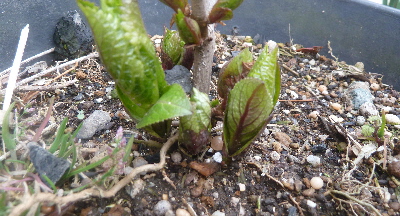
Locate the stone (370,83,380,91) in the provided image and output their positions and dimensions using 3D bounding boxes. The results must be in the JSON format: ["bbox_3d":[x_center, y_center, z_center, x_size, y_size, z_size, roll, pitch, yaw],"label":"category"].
[{"bbox_3d":[0.116,-0.014,0.190,0.007,0.004,0.005,5,34,0],"label":"stone"}]

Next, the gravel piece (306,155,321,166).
[{"bbox_3d":[0.080,0.037,0.204,0.009,0.006,0.008,7,34,0],"label":"gravel piece"}]

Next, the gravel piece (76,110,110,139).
[{"bbox_3d":[-0.076,0.012,0.208,0.024,0.009,0.012,-19,42,-33],"label":"gravel piece"}]

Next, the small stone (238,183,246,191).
[{"bbox_3d":[0.016,0.031,0.112,0.003,0.002,0.003,5,34,0],"label":"small stone"}]

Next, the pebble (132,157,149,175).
[{"bbox_3d":[-0.024,0.023,0.116,0.006,0.006,0.006,5,34,0],"label":"pebble"}]

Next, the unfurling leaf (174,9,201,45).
[{"bbox_3d":[-0.005,-0.036,0.128,0.009,0.015,0.008,-25,15,5],"label":"unfurling leaf"}]

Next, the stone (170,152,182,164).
[{"bbox_3d":[-0.010,0.021,0.122,0.005,0.004,0.004,5,34,0],"label":"stone"}]

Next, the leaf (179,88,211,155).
[{"bbox_3d":[-0.003,0.009,0.189,0.019,0.045,0.016,7,34,0],"label":"leaf"}]

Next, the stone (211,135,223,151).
[{"bbox_3d":[0.008,0.016,0.131,0.006,0.005,0.006,5,34,0],"label":"stone"}]

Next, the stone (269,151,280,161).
[{"bbox_3d":[0.053,0.034,0.204,0.007,0.005,0.006,7,34,0],"label":"stone"}]

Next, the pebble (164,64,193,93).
[{"bbox_3d":[-0.019,-0.024,0.254,0.026,0.023,0.020,7,34,0],"label":"pebble"}]

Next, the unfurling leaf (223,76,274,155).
[{"bbox_3d":[0.019,0.004,0.115,0.017,0.034,0.010,19,19,9],"label":"unfurling leaf"}]

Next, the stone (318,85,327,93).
[{"bbox_3d":[0.125,-0.020,0.294,0.008,0.006,0.007,7,34,0],"label":"stone"}]

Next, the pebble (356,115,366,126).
[{"bbox_3d":[0.099,0.008,0.178,0.006,0.005,0.006,6,33,0],"label":"pebble"}]

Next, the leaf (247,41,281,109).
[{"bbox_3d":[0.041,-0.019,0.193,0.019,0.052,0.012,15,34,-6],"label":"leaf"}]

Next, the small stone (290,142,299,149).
[{"bbox_3d":[0.071,0.028,0.216,0.007,0.004,0.005,7,34,0],"label":"small stone"}]

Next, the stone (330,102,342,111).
[{"bbox_3d":[0.127,-0.001,0.268,0.010,0.006,0.008,7,34,0],"label":"stone"}]

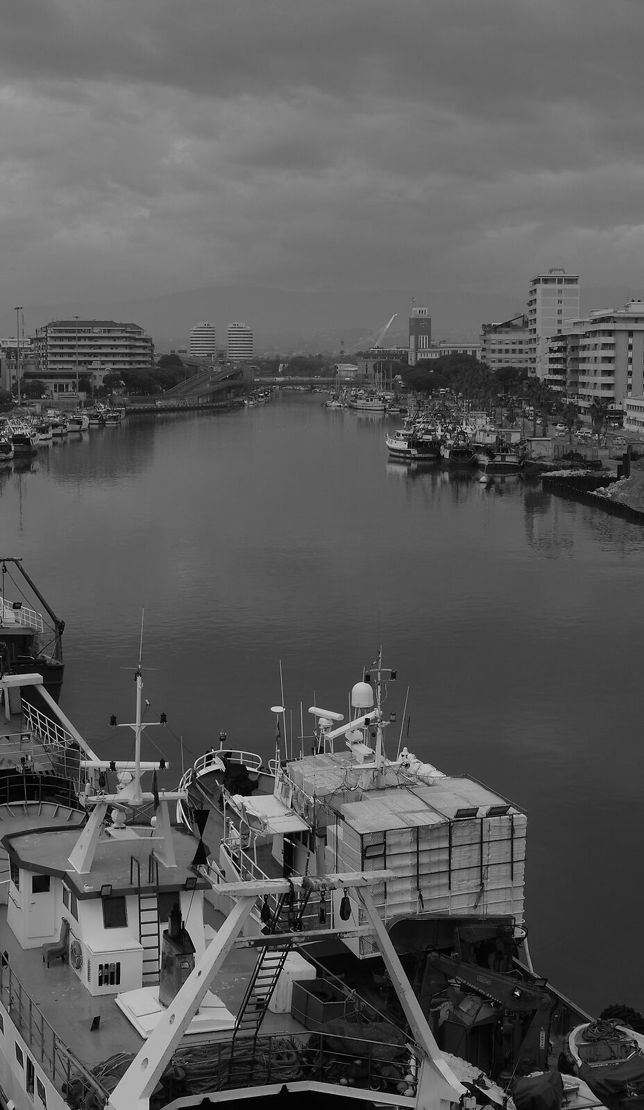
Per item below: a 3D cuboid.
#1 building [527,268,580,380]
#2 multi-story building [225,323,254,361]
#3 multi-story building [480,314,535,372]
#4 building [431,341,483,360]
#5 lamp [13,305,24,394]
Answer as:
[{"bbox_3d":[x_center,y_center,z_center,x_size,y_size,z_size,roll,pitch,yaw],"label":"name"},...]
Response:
[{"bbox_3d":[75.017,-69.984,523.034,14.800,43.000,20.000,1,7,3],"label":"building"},{"bbox_3d":[-78.966,-201.955,1572.095,25.000,46.800,25.000,0,7,0],"label":"multi-story building"},{"bbox_3d":[67.990,-69.240,574.770,19.000,31.460,26.000,1,7,2],"label":"multi-story building"},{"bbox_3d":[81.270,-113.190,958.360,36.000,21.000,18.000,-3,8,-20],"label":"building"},{"bbox_3d":[-96.250,-63.200,515.100,2.900,31.030,2.400,1,7,2],"label":"lamp"}]

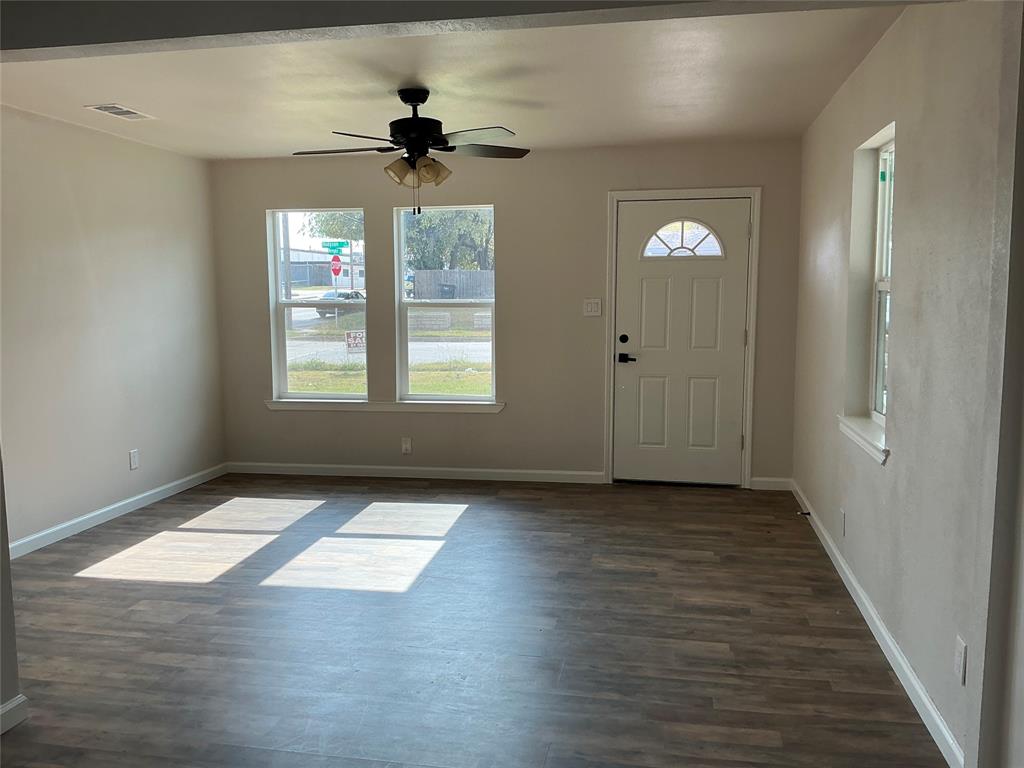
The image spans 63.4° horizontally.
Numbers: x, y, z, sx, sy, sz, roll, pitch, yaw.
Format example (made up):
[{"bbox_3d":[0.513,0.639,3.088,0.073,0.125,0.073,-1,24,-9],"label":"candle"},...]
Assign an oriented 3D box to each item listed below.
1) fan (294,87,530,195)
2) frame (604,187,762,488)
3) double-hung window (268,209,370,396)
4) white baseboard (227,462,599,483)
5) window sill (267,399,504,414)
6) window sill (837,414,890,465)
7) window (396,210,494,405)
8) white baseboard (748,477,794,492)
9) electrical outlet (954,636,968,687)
[{"bbox_3d":[-0.489,-1.238,4.226,1.309,0.516,1.309,1,7,11],"label":"fan"},{"bbox_3d":[1.199,-0.307,5.904,1.034,2.103,0.124,1,7,11],"label":"frame"},{"bbox_3d":[-1.477,-0.598,6.435,0.786,1.462,0.109,1,7,11],"label":"double-hung window"},{"bbox_3d":[-0.804,0.682,6.367,3.054,0.079,0.015,1,7,11],"label":"white baseboard"},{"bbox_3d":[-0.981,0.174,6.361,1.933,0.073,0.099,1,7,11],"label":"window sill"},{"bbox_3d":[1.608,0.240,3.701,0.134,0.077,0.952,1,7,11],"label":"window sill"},{"bbox_3d":[-0.487,-0.588,6.242,0.767,1.462,0.109,1,7,11],"label":"window"},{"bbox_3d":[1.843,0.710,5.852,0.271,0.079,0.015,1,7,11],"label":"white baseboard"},{"bbox_3d":[1.307,0.804,2.416,0.009,0.117,0.072,1,7,11],"label":"electrical outlet"}]

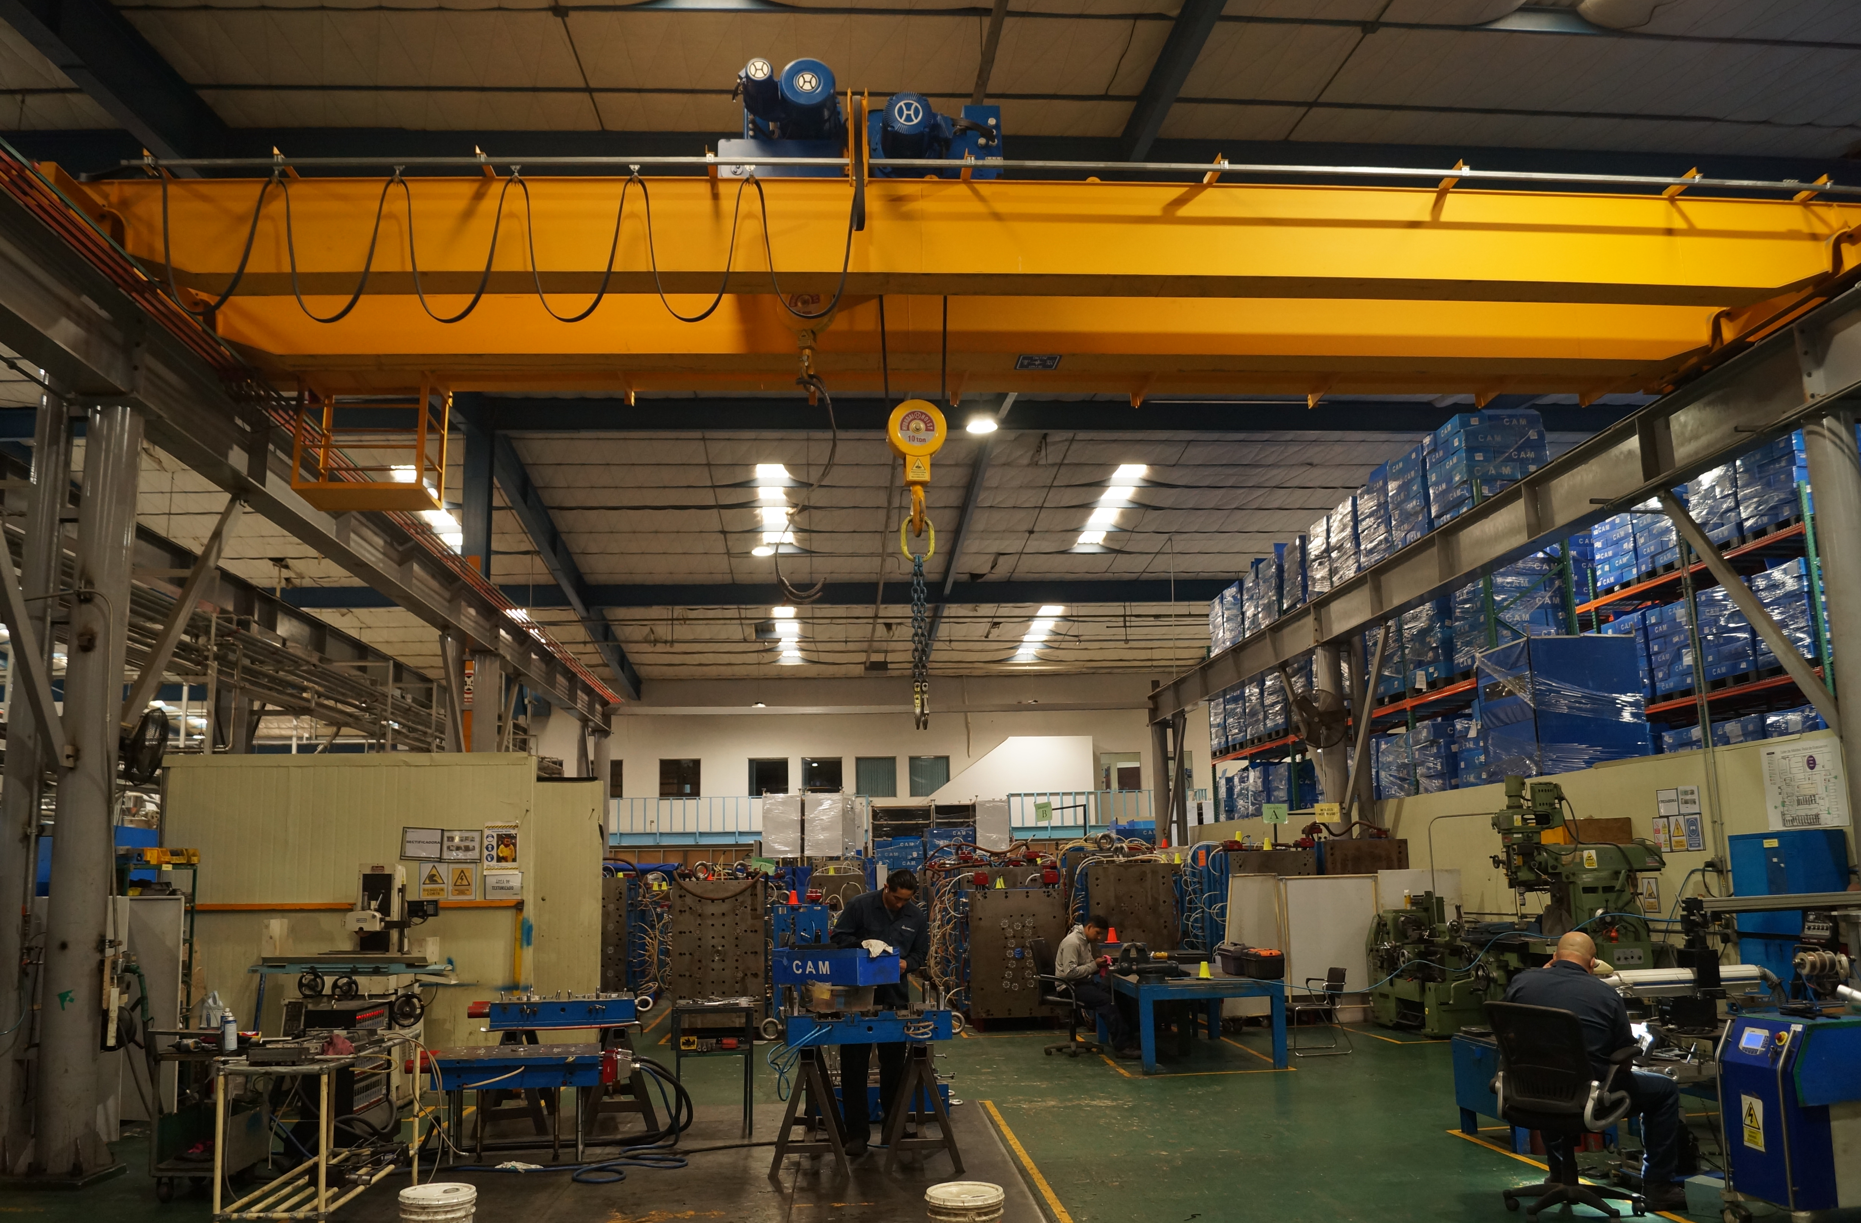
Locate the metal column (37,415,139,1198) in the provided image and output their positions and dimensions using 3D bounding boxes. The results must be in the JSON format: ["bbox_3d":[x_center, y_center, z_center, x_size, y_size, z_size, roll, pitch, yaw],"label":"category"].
[{"bbox_3d":[-5.485,1.065,9.125,0.340,4.920,0.340,-1,-10,-4],"label":"metal column"}]

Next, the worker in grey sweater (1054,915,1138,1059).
[{"bbox_3d":[1.527,3.414,12.788,0.800,1.240,0.500,-5,-11,18],"label":"worker in grey sweater"}]

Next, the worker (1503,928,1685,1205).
[{"bbox_3d":[3.250,2.231,6.904,0.780,1.240,0.580,6,-12,-37],"label":"worker"}]

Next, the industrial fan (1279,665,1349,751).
[{"bbox_3d":[5.588,1.515,20.186,0.880,0.920,0.450,-5,-11,20],"label":"industrial fan"}]

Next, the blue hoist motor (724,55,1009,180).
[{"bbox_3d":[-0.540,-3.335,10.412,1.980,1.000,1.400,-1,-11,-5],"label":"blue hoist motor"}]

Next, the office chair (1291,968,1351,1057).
[{"bbox_3d":[3.499,3.598,12.640,0.580,0.800,0.540,-3,-10,7],"label":"office chair"}]

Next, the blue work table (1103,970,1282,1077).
[{"bbox_3d":[2.259,3.633,12.567,1.210,0.690,2.250,-1,-11,-5],"label":"blue work table"}]

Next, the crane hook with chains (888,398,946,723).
[{"bbox_3d":[-0.079,-0.354,9.729,0.400,2.360,0.220,-1,-11,-4],"label":"crane hook with chains"}]

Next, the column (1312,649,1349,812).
[{"bbox_3d":[5.951,2.891,20.178,0.360,4.830,0.360,-1,-11,-5],"label":"column"}]

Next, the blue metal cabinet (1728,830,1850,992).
[{"bbox_3d":[6.559,2.588,10.563,0.380,1.780,0.920,-1,-10,-4],"label":"blue metal cabinet"}]

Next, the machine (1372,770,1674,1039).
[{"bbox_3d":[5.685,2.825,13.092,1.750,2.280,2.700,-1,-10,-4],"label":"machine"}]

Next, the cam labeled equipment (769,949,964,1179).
[{"bbox_3d":[-0.398,2.592,8.252,1.130,1.240,0.950,-1,-11,-5],"label":"cam labeled equipment"}]

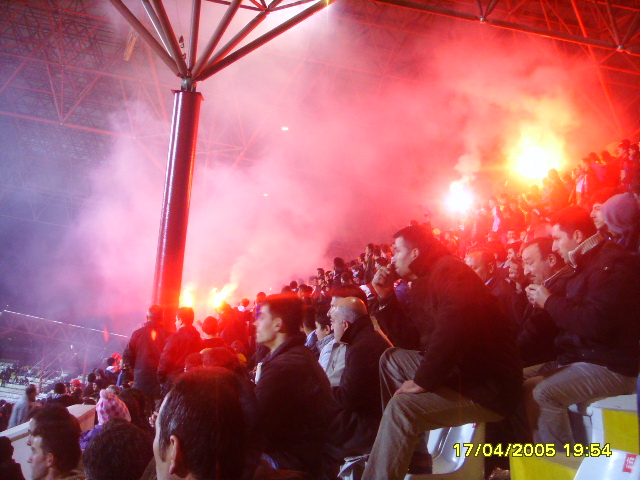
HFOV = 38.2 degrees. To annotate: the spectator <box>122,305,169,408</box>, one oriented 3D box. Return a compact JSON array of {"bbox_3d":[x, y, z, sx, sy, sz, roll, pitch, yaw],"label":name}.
[{"bbox_3d":[-1.900,1.577,10.300,0.560,1.700,0.360,9,-9,-30],"label":"spectator"}]

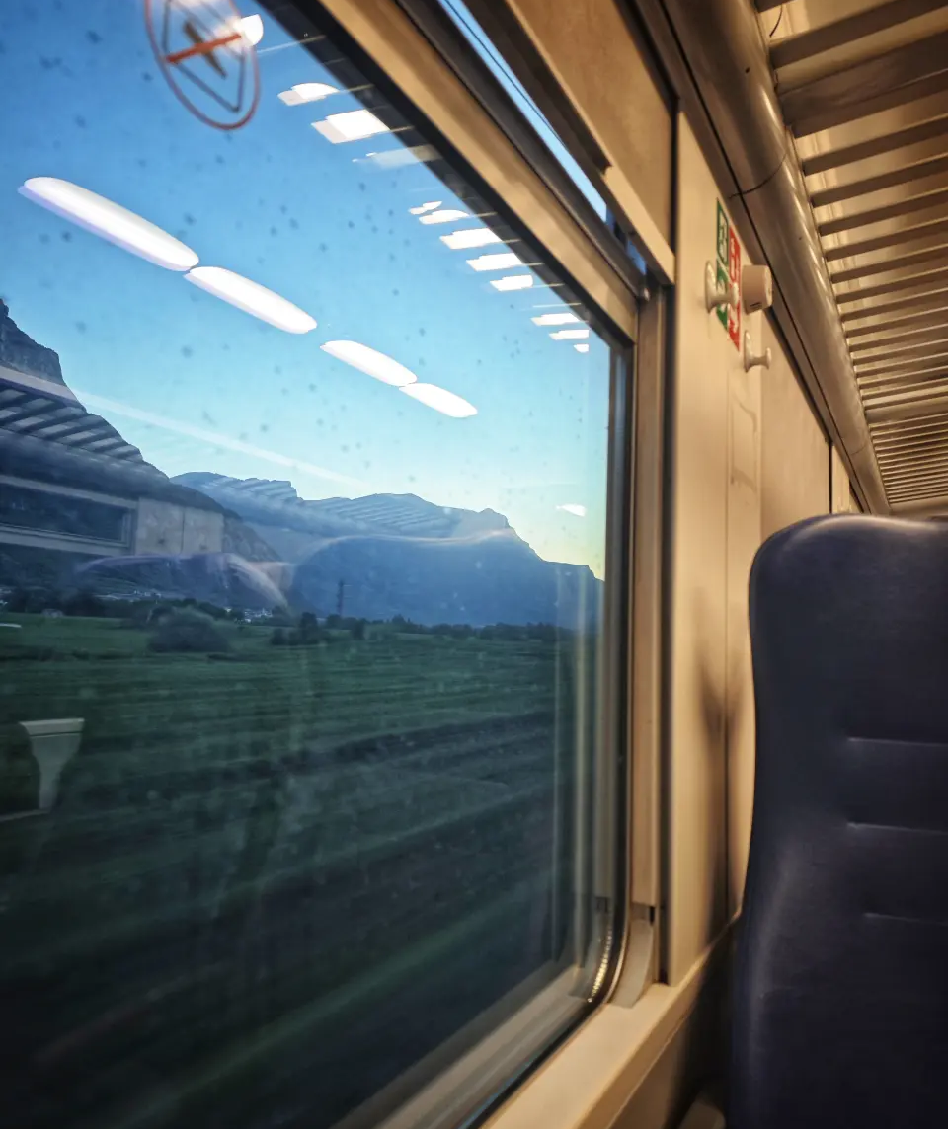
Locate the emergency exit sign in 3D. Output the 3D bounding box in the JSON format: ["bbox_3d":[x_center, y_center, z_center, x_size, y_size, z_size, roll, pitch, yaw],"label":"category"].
[{"bbox_3d":[0.426,-0.478,1.403,0.008,0.191,0.178,-1,-7,29],"label":"emergency exit sign"}]

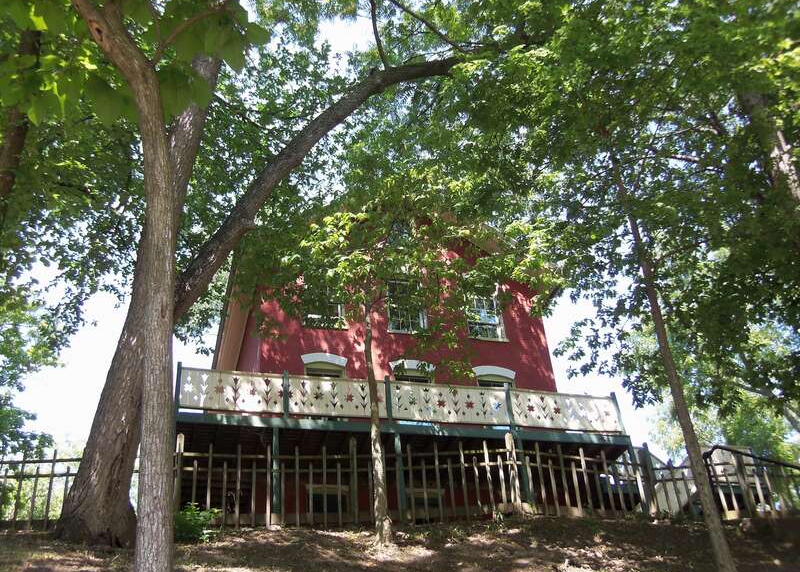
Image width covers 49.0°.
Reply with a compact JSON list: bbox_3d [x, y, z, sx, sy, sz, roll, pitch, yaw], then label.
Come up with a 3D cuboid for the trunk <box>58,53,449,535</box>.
[{"bbox_3d":[-1.812,-0.522,15.571,6.800,10.000,2.300,-5,-34,0],"label":"trunk"}]

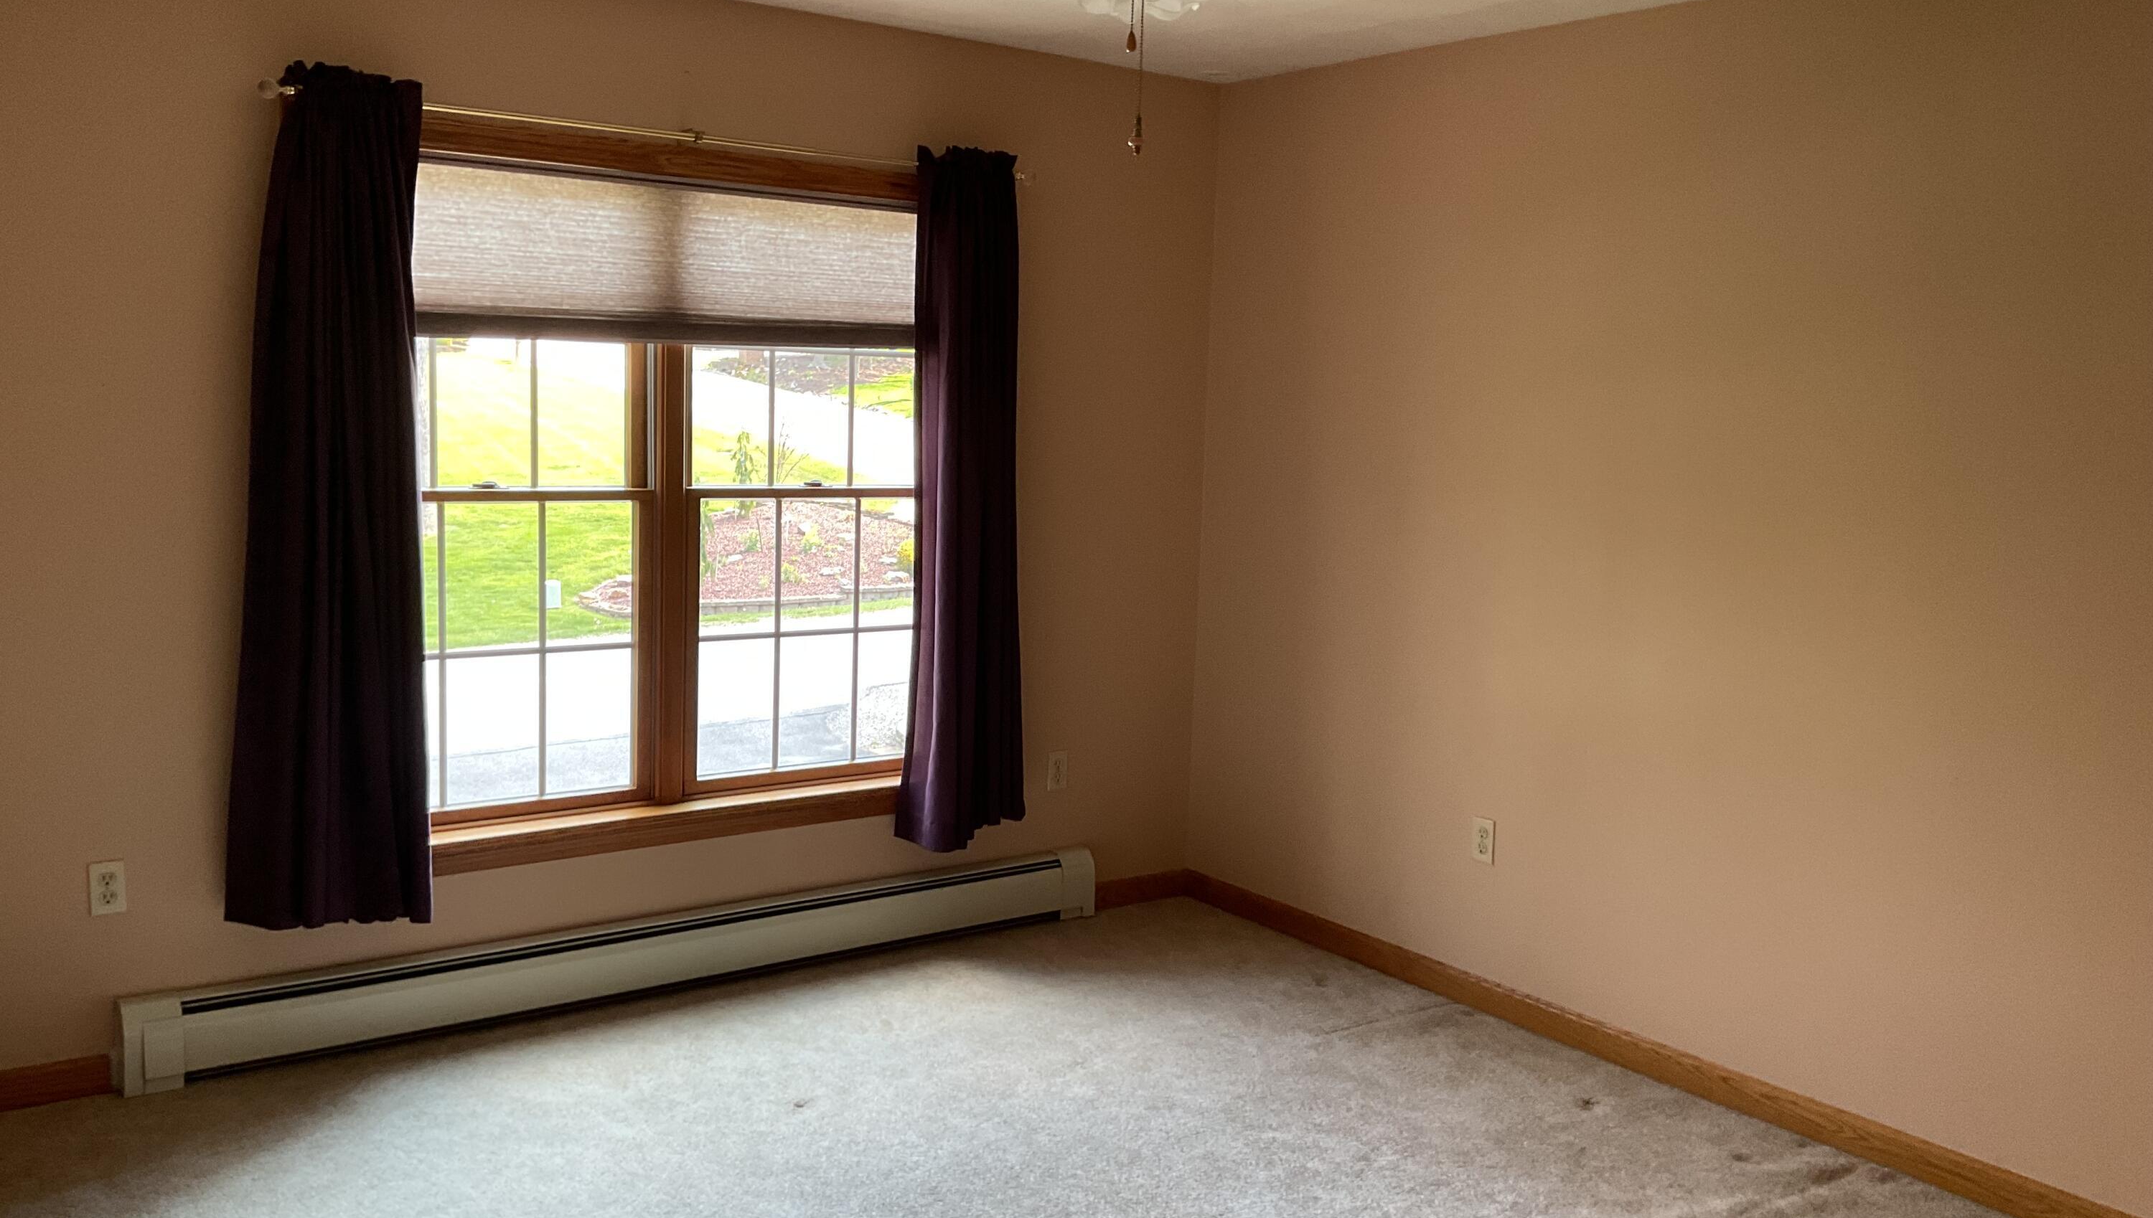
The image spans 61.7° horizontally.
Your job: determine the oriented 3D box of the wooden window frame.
[{"bbox_3d":[-0.987,-0.267,4.442,1.805,1.715,0.110,-3,9,-36],"label":"wooden window frame"}]

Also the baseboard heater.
[{"bbox_3d":[-0.981,0.867,4.529,2.540,0.201,0.069,-3,9,-36],"label":"baseboard heater"}]

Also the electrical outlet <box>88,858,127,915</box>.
[{"bbox_3d":[-2.014,0.583,3.756,0.070,0.114,0.009,-3,9,-36],"label":"electrical outlet"}]

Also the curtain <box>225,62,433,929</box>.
[{"bbox_3d":[-1.614,-0.220,3.873,0.437,1.850,0.105,-3,9,-36],"label":"curtain"}]

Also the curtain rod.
[{"bbox_3d":[-0.904,-1.112,4.264,1.935,0.045,0.072,-3,9,-36],"label":"curtain rod"}]

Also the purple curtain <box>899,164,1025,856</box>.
[{"bbox_3d":[-0.285,-0.281,4.847,0.445,1.855,0.115,-3,9,-36],"label":"purple curtain"}]

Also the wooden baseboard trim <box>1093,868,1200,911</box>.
[{"bbox_3d":[0.187,0.851,5.431,0.395,0.081,0.014,-3,9,-36],"label":"wooden baseboard trim"}]

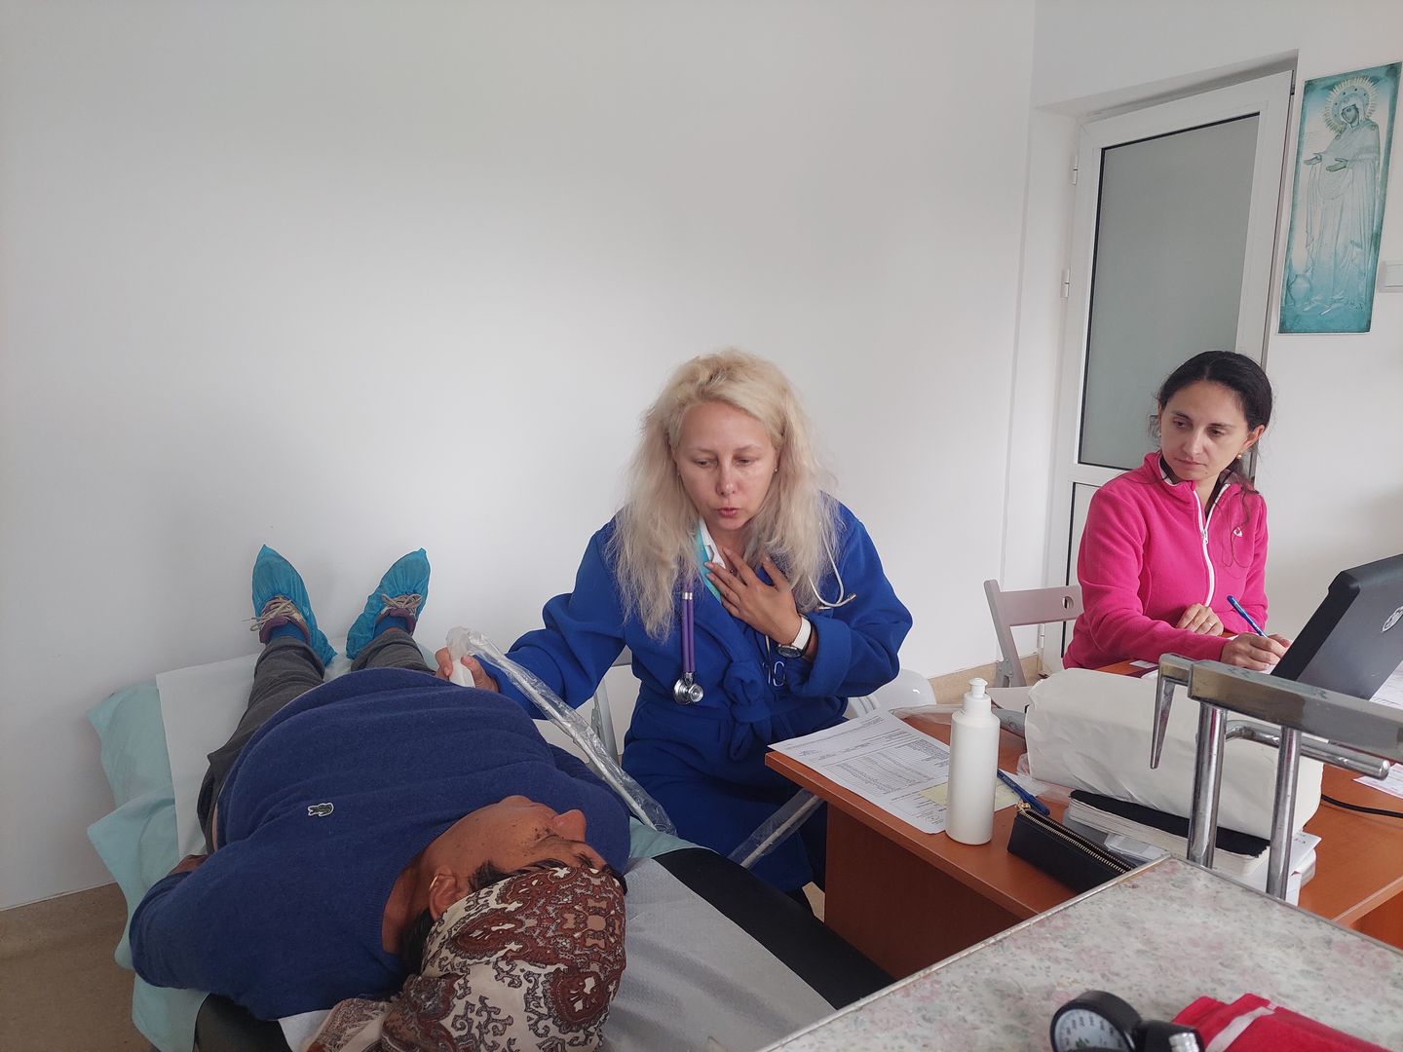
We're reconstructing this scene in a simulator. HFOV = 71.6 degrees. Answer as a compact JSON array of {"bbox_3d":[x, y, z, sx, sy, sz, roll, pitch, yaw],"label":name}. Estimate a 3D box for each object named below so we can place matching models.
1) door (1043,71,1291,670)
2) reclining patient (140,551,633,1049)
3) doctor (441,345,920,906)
[{"bbox_3d":[1.552,-0.366,3.361,0.060,2.055,0.735,-5,12,-30],"label":"door"},{"bbox_3d":[-0.557,0.297,1.518,0.570,0.320,1.570,-5,11,-26],"label":"reclining patient"},{"bbox_3d":[-0.017,0.352,1.565,0.670,1.250,0.620,0,10,-2],"label":"doctor"}]

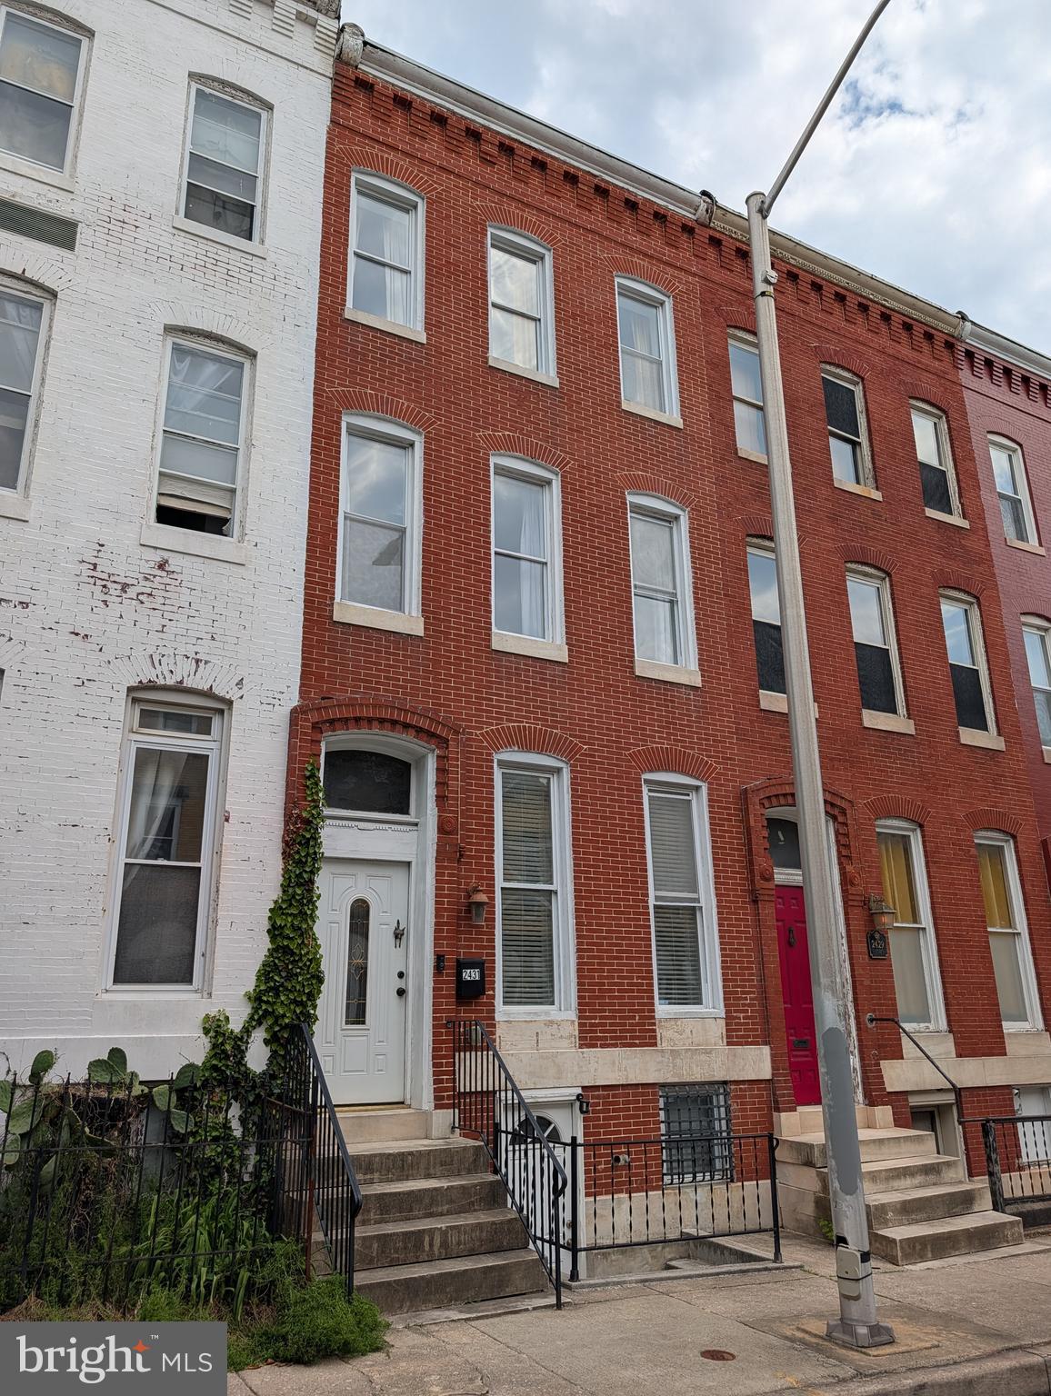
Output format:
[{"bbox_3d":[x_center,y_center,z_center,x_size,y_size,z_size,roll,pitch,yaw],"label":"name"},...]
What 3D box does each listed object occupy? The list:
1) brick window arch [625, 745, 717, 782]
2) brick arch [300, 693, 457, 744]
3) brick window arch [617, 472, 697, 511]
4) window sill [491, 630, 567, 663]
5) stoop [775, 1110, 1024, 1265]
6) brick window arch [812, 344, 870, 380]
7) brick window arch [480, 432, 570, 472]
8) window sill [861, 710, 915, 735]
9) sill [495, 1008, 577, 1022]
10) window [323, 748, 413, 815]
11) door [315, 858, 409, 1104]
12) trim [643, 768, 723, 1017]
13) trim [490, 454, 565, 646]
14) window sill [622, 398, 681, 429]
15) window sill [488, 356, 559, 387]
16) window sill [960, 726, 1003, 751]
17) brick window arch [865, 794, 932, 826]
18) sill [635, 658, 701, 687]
[{"bbox_3d":[1.553,0.691,10.265,1.230,0.340,0.110,9,-21,-27],"label":"brick window arch"},{"bbox_3d":[-1.322,0.193,8.718,1.580,0.380,0.180,9,-21,-27],"label":"brick arch"},{"bbox_3d":[1.495,-2.402,11.234,1.177,0.322,0.120,9,-21,-27],"label":"brick window arch"},{"bbox_3d":[0.023,-0.476,9.615,0.852,0.173,0.190,9,-20,-27],"label":"window sill"},{"bbox_3d":[3.438,4.473,9.095,1.582,1.065,1.443,9,-21,-27],"label":"stoop"},{"bbox_3d":[4.387,-4.762,13.664,1.177,0.326,0.120,9,-21,-27],"label":"brick window arch"},{"bbox_3d":[-0.017,-2.572,10.154,1.132,0.308,0.110,9,-21,-27],"label":"brick window arch"},{"bbox_3d":[4.409,0.338,11.936,0.870,0.202,0.170,9,-21,-27],"label":"window sill"},{"bbox_3d":[0.085,2.855,8.707,0.819,0.088,0.140,9,-21,-27],"label":"sill"},{"bbox_3d":[-1.467,0.757,8.826,0.893,0.562,0.060,9,-21,-27],"label":"window"},{"bbox_3d":[-1.451,2.395,8.292,0.915,2.015,0.050,9,-21,-27],"label":"door"},{"bbox_3d":[1.504,1.900,9.517,0.812,2.360,0.150,9,-21,-27],"label":"trim"},{"bbox_3d":[0.000,-1.603,10.207,0.840,2.160,0.140,9,-21,-27],"label":"trim"},{"bbox_3d":[1.448,-3.299,11.356,0.864,0.133,0.190,9,-20,-27],"label":"window sill"},{"bbox_3d":[-0.042,-3.474,10.445,0.844,0.130,0.160,9,-21,-27],"label":"window sill"},{"bbox_3d":[5.908,0.574,12.697,0.855,0.202,0.170,9,-21,-27],"label":"window sill"},{"bbox_3d":[4.336,1.303,11.412,1.154,0.314,0.130,9,-20,-27],"label":"brick window arch"},{"bbox_3d":[1.453,-0.239,10.196,0.836,0.192,0.160,9,-21,-27],"label":"sill"}]

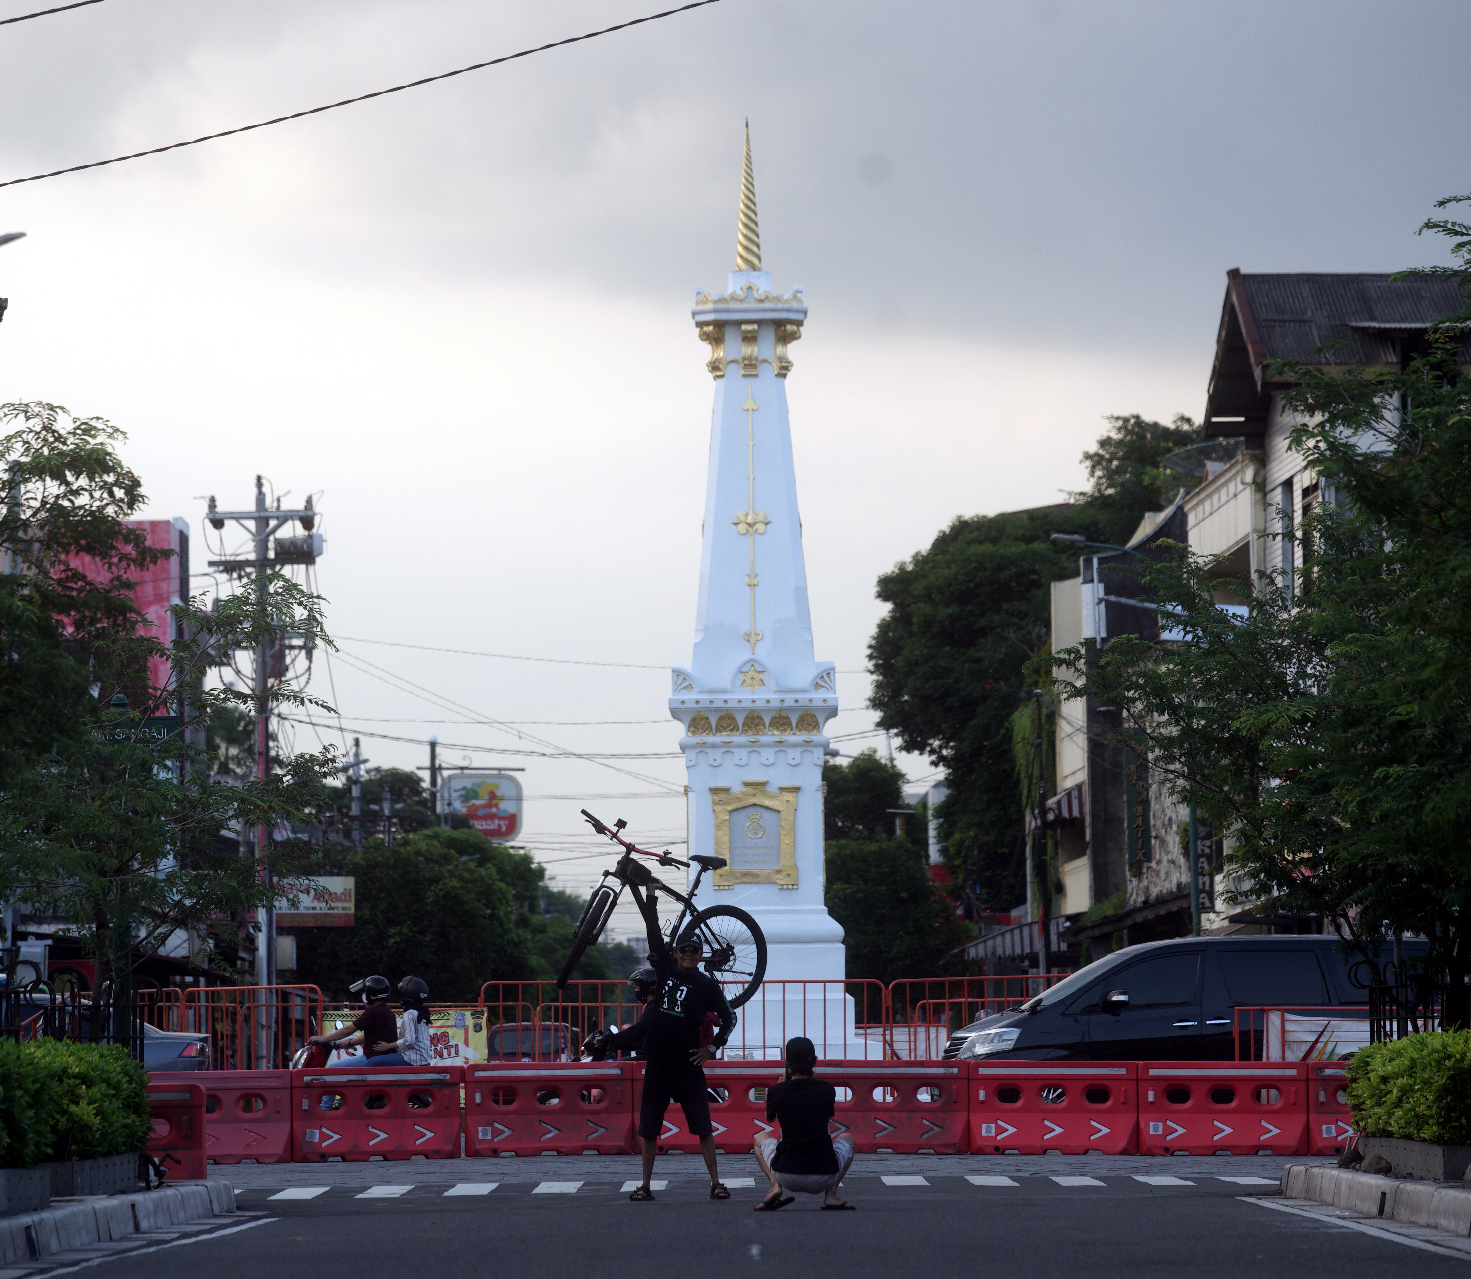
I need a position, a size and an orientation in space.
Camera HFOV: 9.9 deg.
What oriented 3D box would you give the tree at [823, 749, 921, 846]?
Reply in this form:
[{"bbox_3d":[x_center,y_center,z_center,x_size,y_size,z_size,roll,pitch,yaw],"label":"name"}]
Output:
[{"bbox_3d":[3.461,8.395,268.237,5.200,10.200,5.200,-1,-3,0],"label":"tree"}]

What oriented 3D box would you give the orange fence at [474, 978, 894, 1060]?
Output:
[{"bbox_3d":[-0.477,4.285,87.463,4.280,1.580,0.150,0,-3,-1],"label":"orange fence"}]

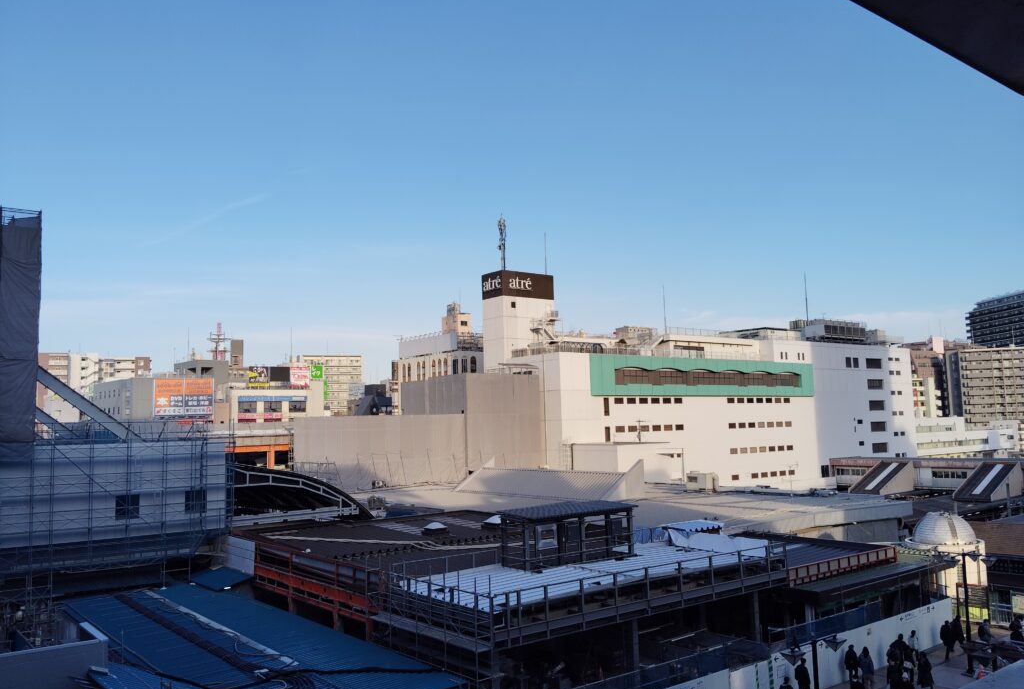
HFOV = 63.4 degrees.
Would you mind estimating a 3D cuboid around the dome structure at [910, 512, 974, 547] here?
[{"bbox_3d":[24.217,10.287,46.500,3.400,1.800,3.400,3,-7,-39],"label":"dome structure"}]

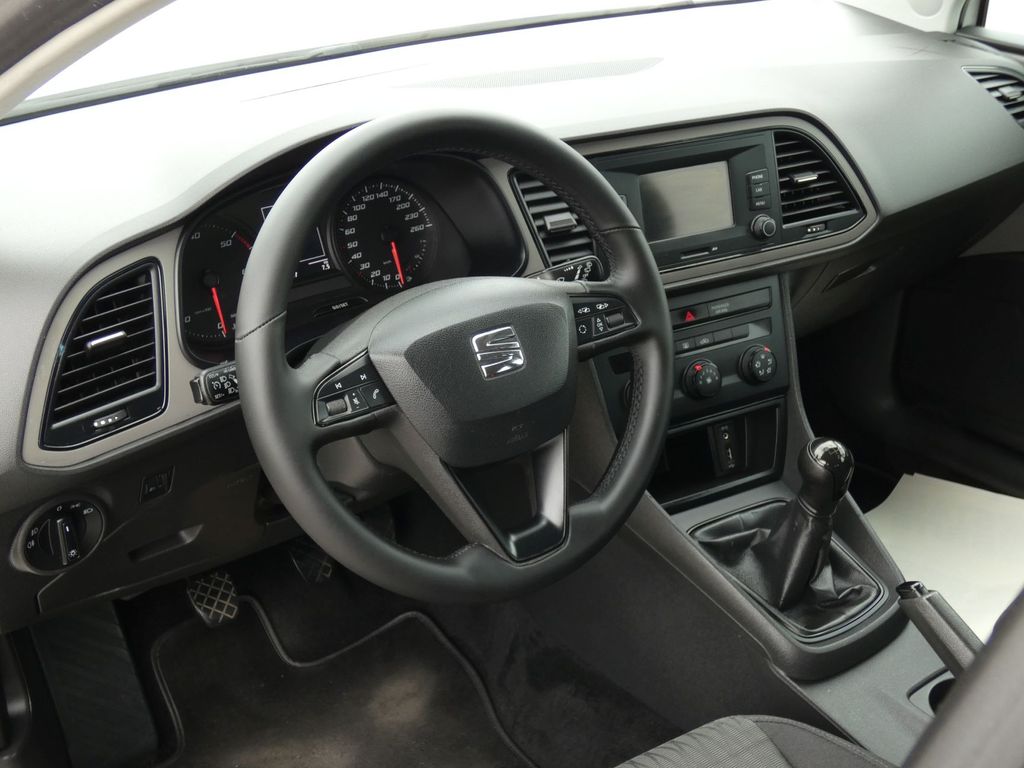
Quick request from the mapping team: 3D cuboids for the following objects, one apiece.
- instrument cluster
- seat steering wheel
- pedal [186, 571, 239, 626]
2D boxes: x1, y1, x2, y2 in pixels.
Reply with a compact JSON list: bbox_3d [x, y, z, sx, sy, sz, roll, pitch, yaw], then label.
[{"bbox_3d":[-0.158,-0.121,1.015,0.325,0.145,0.090,-18,7,-32],"label":"instrument cluster"},{"bbox_3d":[-0.034,-0.023,0.875,0.372,0.372,0.090,-18,5,-32],"label":"seat steering wheel"},{"bbox_3d":[-0.354,0.256,1.370,0.056,0.060,0.028,-18,-9,-32],"label":"pedal"}]

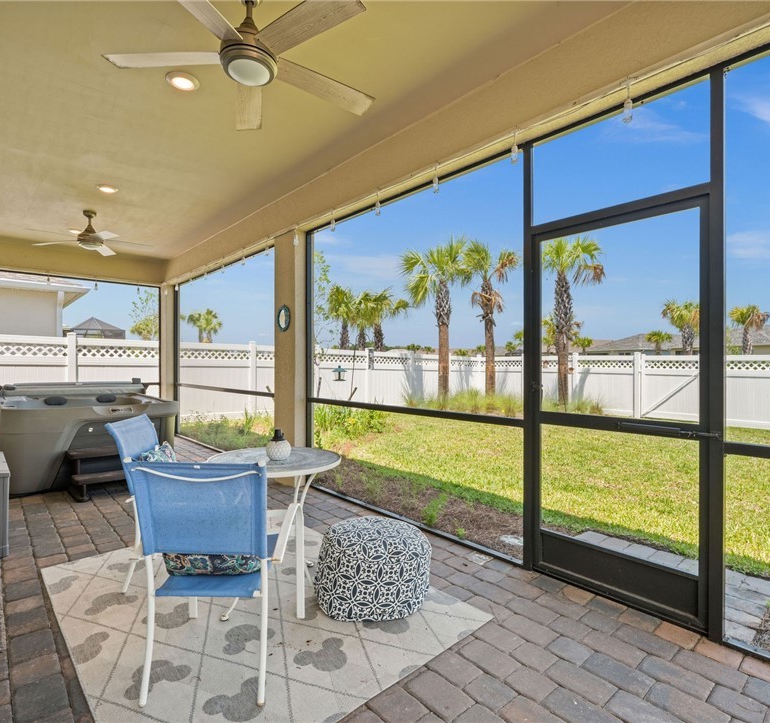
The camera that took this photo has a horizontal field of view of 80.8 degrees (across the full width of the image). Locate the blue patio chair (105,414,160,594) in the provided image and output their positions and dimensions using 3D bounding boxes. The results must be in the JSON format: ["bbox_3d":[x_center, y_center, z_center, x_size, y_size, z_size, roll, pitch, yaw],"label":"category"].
[{"bbox_3d":[-1.200,0.800,2.720,0.700,0.920,0.560,0,0,-3],"label":"blue patio chair"}]

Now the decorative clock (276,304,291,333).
[{"bbox_3d":[-1.075,-0.457,4.807,0.040,0.300,0.290,0,0,-41],"label":"decorative clock"}]

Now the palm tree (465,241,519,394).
[{"bbox_3d":[3.579,-1.218,15.200,1.850,5.696,1.850,0,0,0],"label":"palm tree"}]

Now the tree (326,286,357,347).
[{"bbox_3d":[-2.020,-0.949,21.000,1.500,5.159,1.500,0,0,0],"label":"tree"}]

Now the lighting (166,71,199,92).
[{"bbox_3d":[-1.336,-1.850,2.989,0.200,0.030,0.200,0,0,0],"label":"lighting"}]

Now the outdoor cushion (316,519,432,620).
[{"bbox_3d":[-0.065,1.080,2.480,0.630,0.360,0.630,0,0,0],"label":"outdoor cushion"}]

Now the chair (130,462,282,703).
[{"bbox_3d":[-0.700,0.827,1.962,0.590,0.930,0.680,0,0,0],"label":"chair"}]

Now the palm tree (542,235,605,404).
[{"bbox_3d":[5.555,-1.051,13.400,1.800,5.363,1.800,0,0,0],"label":"palm tree"}]

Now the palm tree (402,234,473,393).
[{"bbox_3d":[1.822,-1.312,15.404,2.500,5.887,2.500,0,0,7],"label":"palm tree"}]

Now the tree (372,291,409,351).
[{"bbox_3d":[0.209,-0.833,21.000,1.650,4.926,1.650,0,0,0],"label":"tree"}]

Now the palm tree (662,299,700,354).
[{"bbox_3d":[13.710,-0.544,20.502,2.300,4.623,2.300,0,0,34],"label":"palm tree"}]

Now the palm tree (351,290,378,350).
[{"bbox_3d":[-1.379,-1.328,29.005,2.000,6.448,2.000,0,0,-3],"label":"palm tree"}]

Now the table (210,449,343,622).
[{"bbox_3d":[-0.622,0.900,2.510,0.745,0.720,0.745,0,0,0],"label":"table"}]

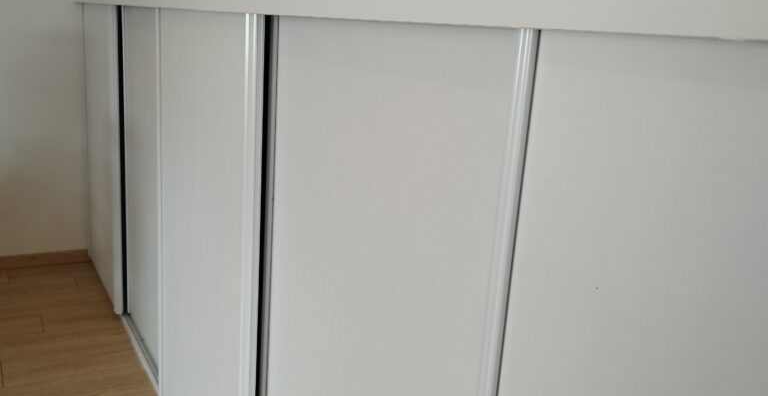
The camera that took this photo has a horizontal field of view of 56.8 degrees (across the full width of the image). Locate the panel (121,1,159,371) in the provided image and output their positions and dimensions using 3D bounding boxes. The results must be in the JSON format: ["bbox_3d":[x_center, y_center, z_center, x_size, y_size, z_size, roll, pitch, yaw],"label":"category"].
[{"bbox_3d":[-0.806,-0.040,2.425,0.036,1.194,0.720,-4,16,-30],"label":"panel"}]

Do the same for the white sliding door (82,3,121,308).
[{"bbox_3d":[-1.183,-0.208,3.005,0.036,1.194,0.750,-4,16,-30],"label":"white sliding door"}]

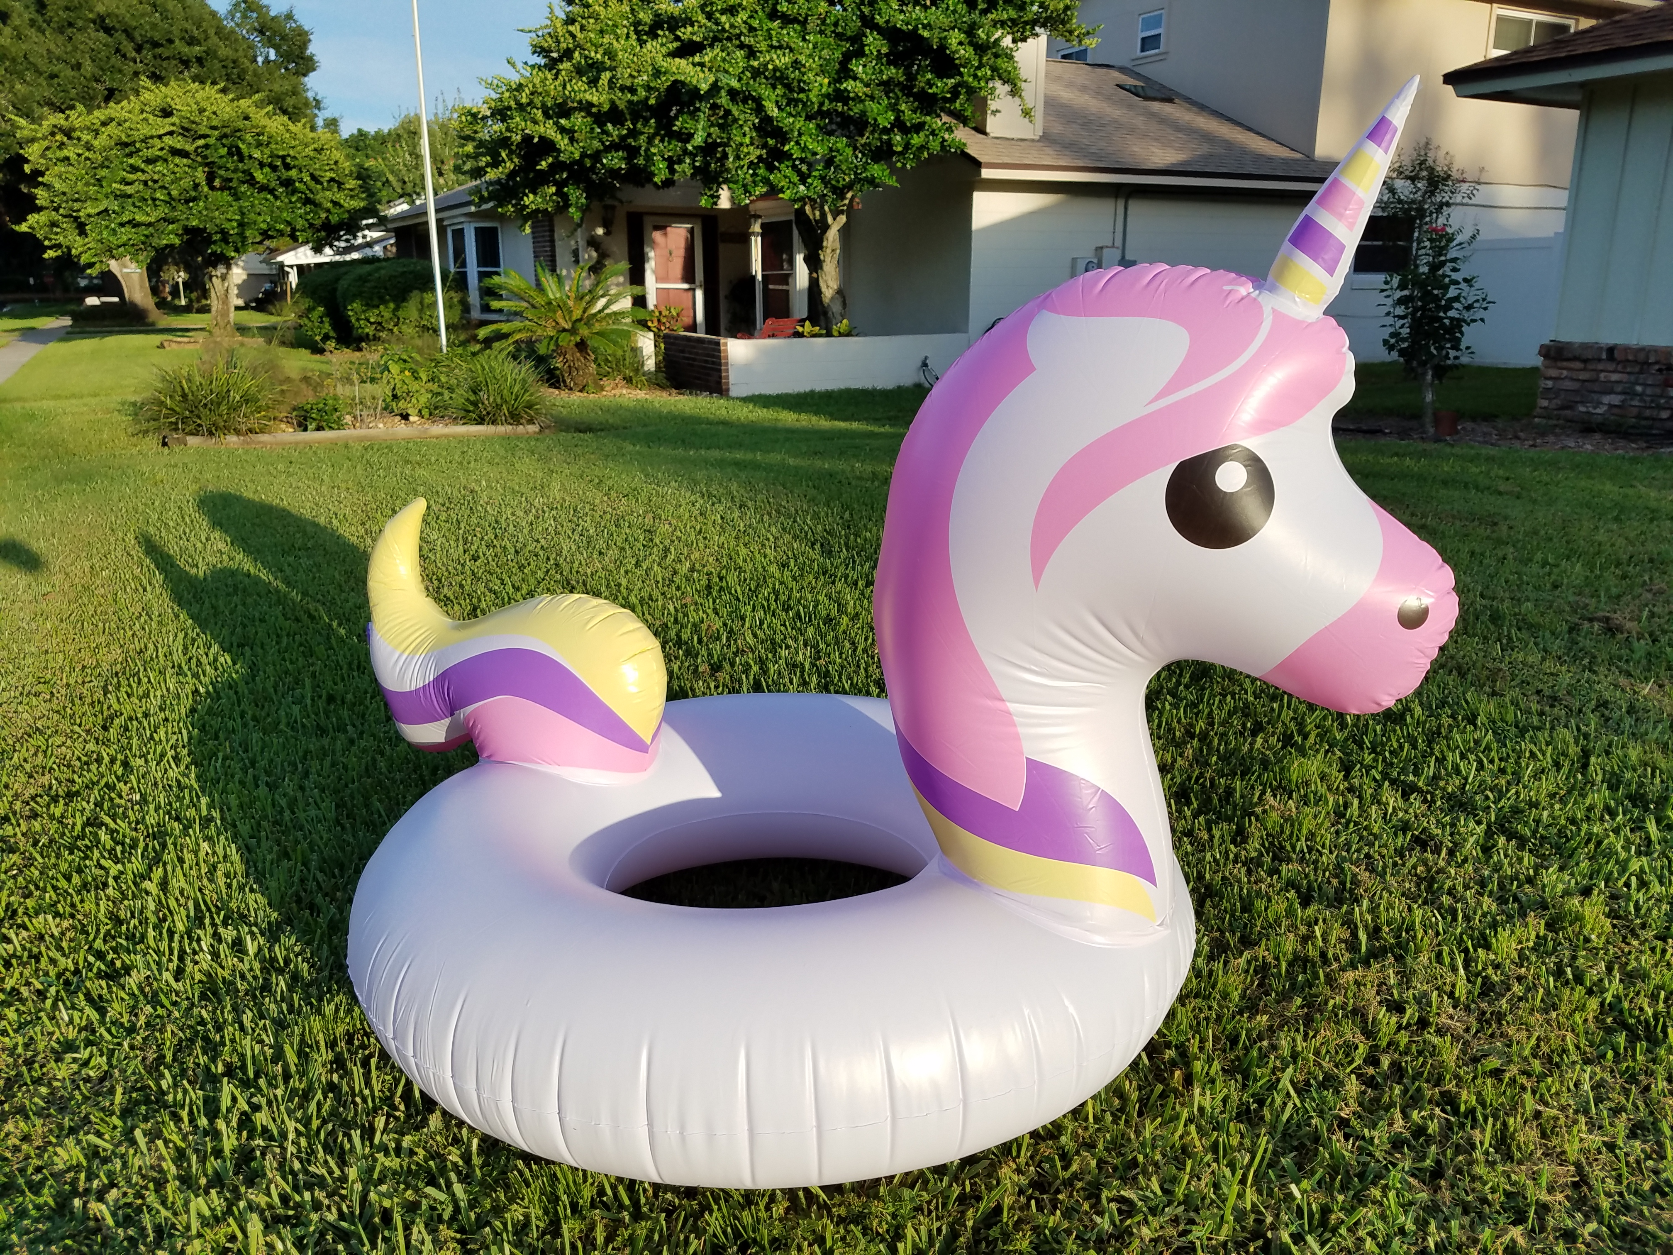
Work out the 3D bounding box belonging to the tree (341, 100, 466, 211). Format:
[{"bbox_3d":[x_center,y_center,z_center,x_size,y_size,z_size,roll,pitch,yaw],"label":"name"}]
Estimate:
[{"bbox_3d":[-13.618,-13.125,39.956,3.751,6.780,4.300,-5,16,-17],"label":"tree"}]

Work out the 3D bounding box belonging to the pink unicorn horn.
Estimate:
[{"bbox_3d":[0.548,-0.457,1.334,0.075,0.268,0.075,33,28,20],"label":"pink unicorn horn"}]

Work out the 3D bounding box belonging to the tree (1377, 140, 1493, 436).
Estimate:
[{"bbox_3d":[3.771,-2.115,7.923,0.666,1.806,0.700,7,17,24],"label":"tree"}]

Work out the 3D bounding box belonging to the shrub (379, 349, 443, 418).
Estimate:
[{"bbox_3d":[-3.313,-1.911,9.740,0.471,0.511,0.500,-5,16,-18],"label":"shrub"}]

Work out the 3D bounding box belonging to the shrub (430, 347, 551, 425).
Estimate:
[{"bbox_3d":[-2.610,-1.832,9.502,0.849,0.543,0.850,-4,16,-15],"label":"shrub"}]

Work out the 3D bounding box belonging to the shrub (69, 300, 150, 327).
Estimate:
[{"bbox_3d":[-17.396,-7.524,30.080,1.664,0.607,1.700,-8,17,-28],"label":"shrub"}]

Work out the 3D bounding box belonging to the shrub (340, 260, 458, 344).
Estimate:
[{"bbox_3d":[-6.839,-5.022,19.671,1.744,1.377,1.800,-5,16,-18],"label":"shrub"}]

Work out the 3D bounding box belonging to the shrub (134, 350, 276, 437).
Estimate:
[{"bbox_3d":[-4.539,-1.696,9.021,0.908,0.582,0.950,-7,17,-25],"label":"shrub"}]

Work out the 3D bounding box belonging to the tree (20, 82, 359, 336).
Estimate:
[{"bbox_3d":[-12.722,-8.166,24.724,5.979,4.766,6.000,-7,17,-25],"label":"tree"}]

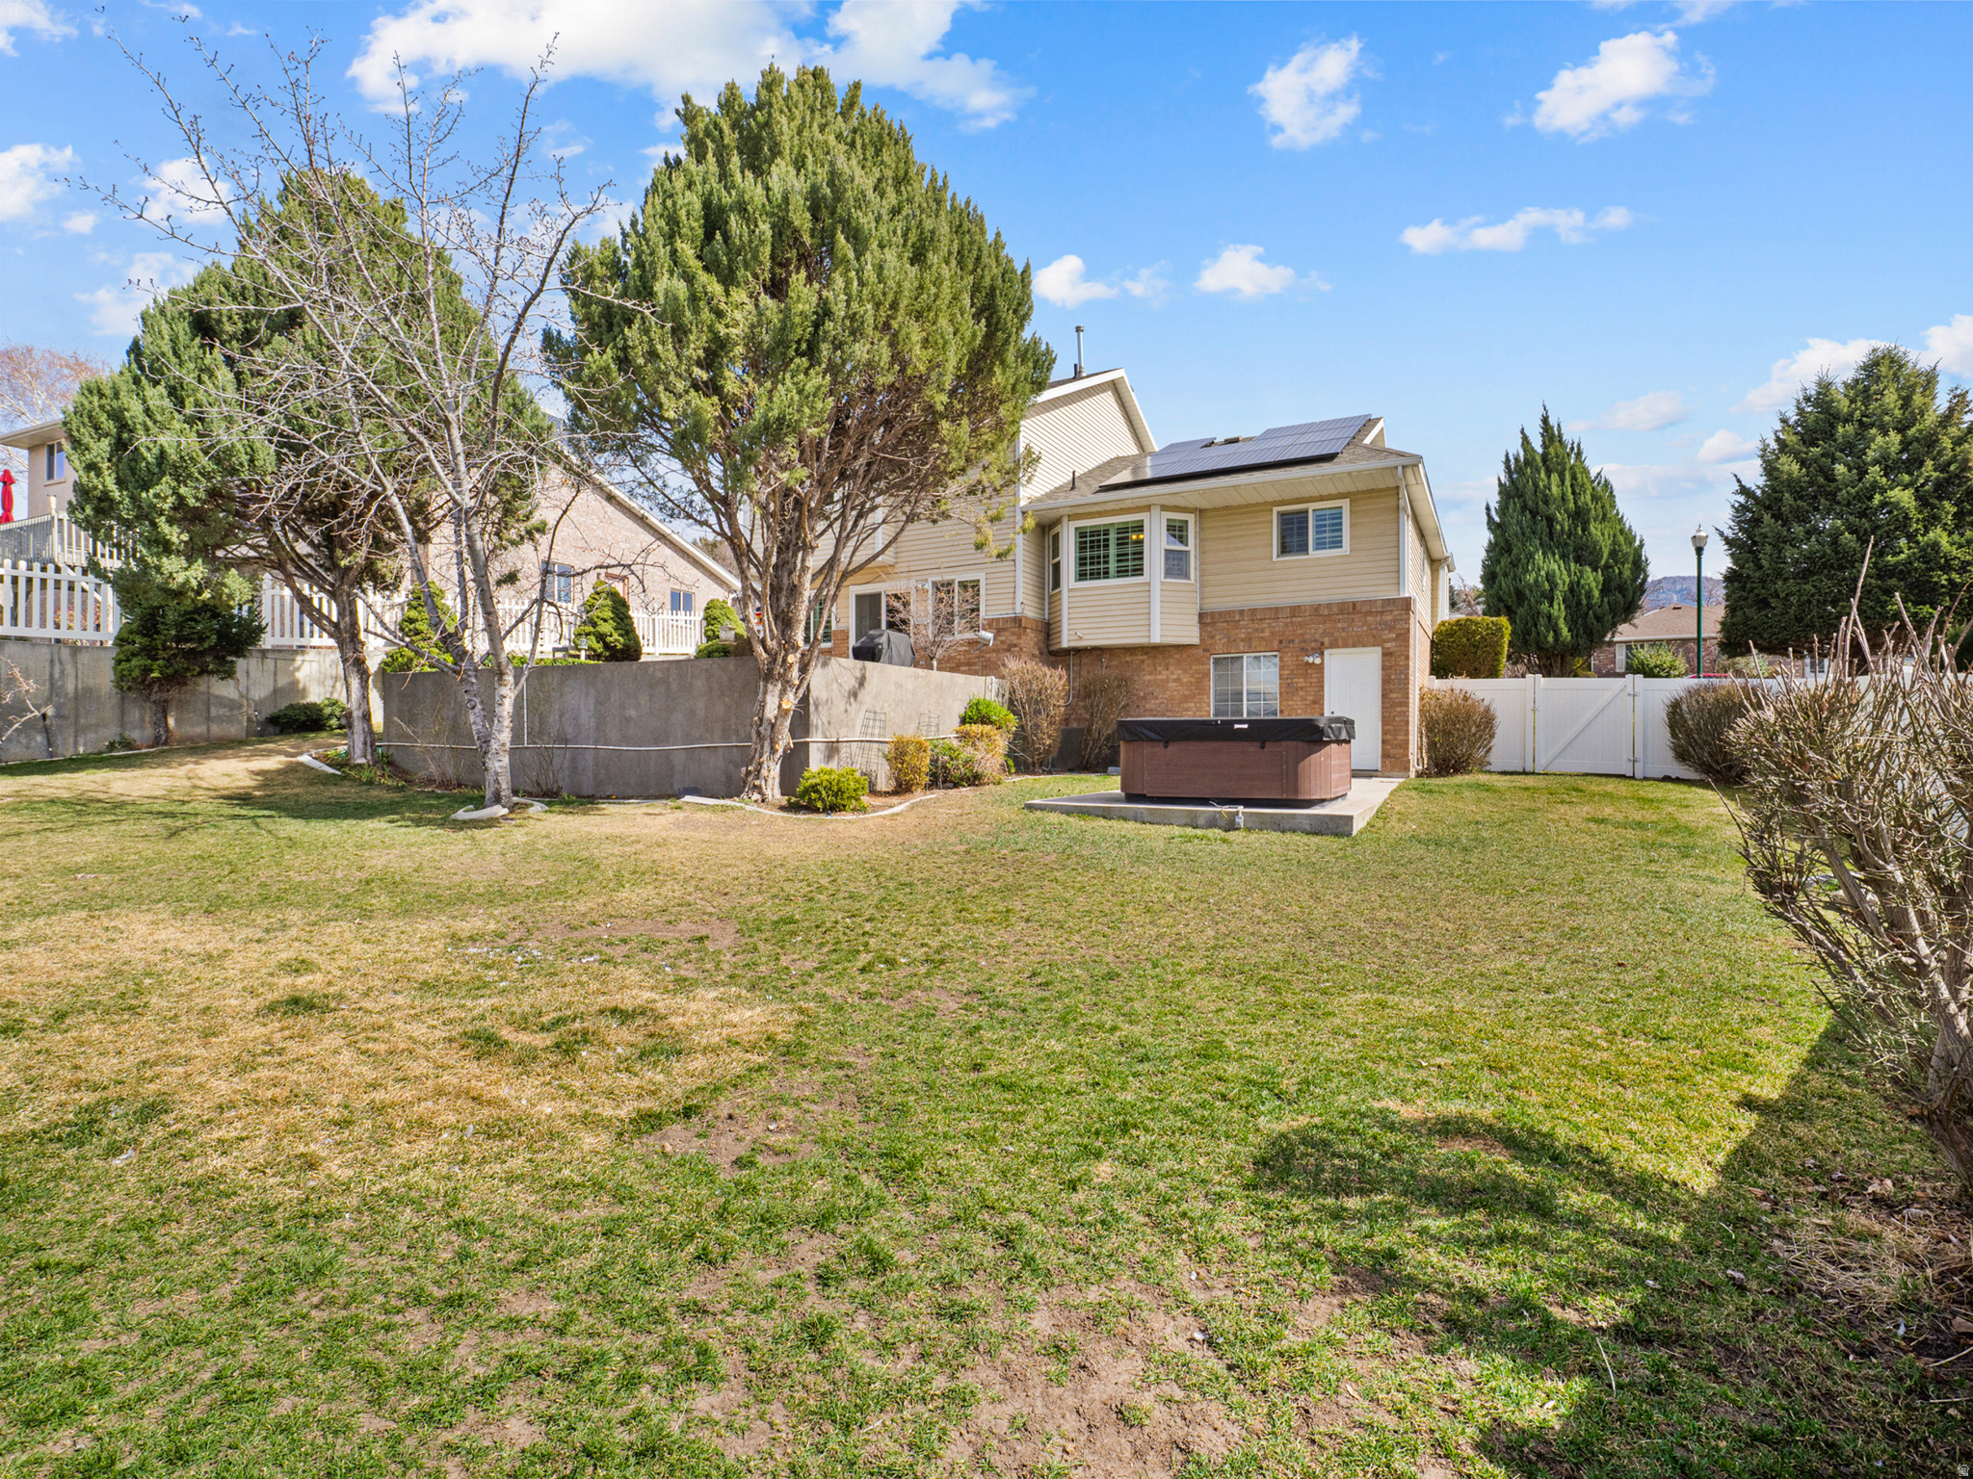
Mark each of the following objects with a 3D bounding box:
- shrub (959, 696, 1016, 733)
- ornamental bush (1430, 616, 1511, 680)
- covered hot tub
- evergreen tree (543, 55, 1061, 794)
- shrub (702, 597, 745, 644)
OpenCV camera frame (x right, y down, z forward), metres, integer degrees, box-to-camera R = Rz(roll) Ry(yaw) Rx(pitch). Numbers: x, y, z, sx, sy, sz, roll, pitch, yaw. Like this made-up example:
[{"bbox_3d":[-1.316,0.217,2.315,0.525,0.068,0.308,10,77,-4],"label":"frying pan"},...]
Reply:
[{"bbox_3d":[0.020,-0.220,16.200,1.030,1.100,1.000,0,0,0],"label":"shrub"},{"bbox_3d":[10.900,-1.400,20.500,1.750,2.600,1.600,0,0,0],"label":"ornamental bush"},{"bbox_3d":[3.175,0.229,11.364,2.360,0.970,2.340,0,1,29],"label":"covered hot tub"},{"bbox_3d":[-2.300,-4.000,12.200,6.300,9.600,6.200,0,0,0],"label":"evergreen tree"},{"bbox_3d":[-5.300,-2.150,18.400,0.950,1.500,0.950,0,0,0],"label":"shrub"}]

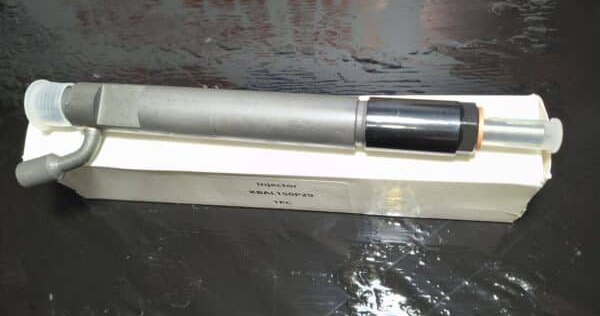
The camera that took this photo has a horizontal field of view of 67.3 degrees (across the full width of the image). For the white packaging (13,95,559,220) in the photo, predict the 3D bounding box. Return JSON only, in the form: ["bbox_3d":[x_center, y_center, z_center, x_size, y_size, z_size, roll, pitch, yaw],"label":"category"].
[{"bbox_3d":[-0.014,-0.002,0.230,0.245,0.046,0.043,2,65,11],"label":"white packaging"}]

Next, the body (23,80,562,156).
[{"bbox_3d":[-0.014,-0.019,0.200,0.234,0.024,0.024,5,65,12],"label":"body"}]

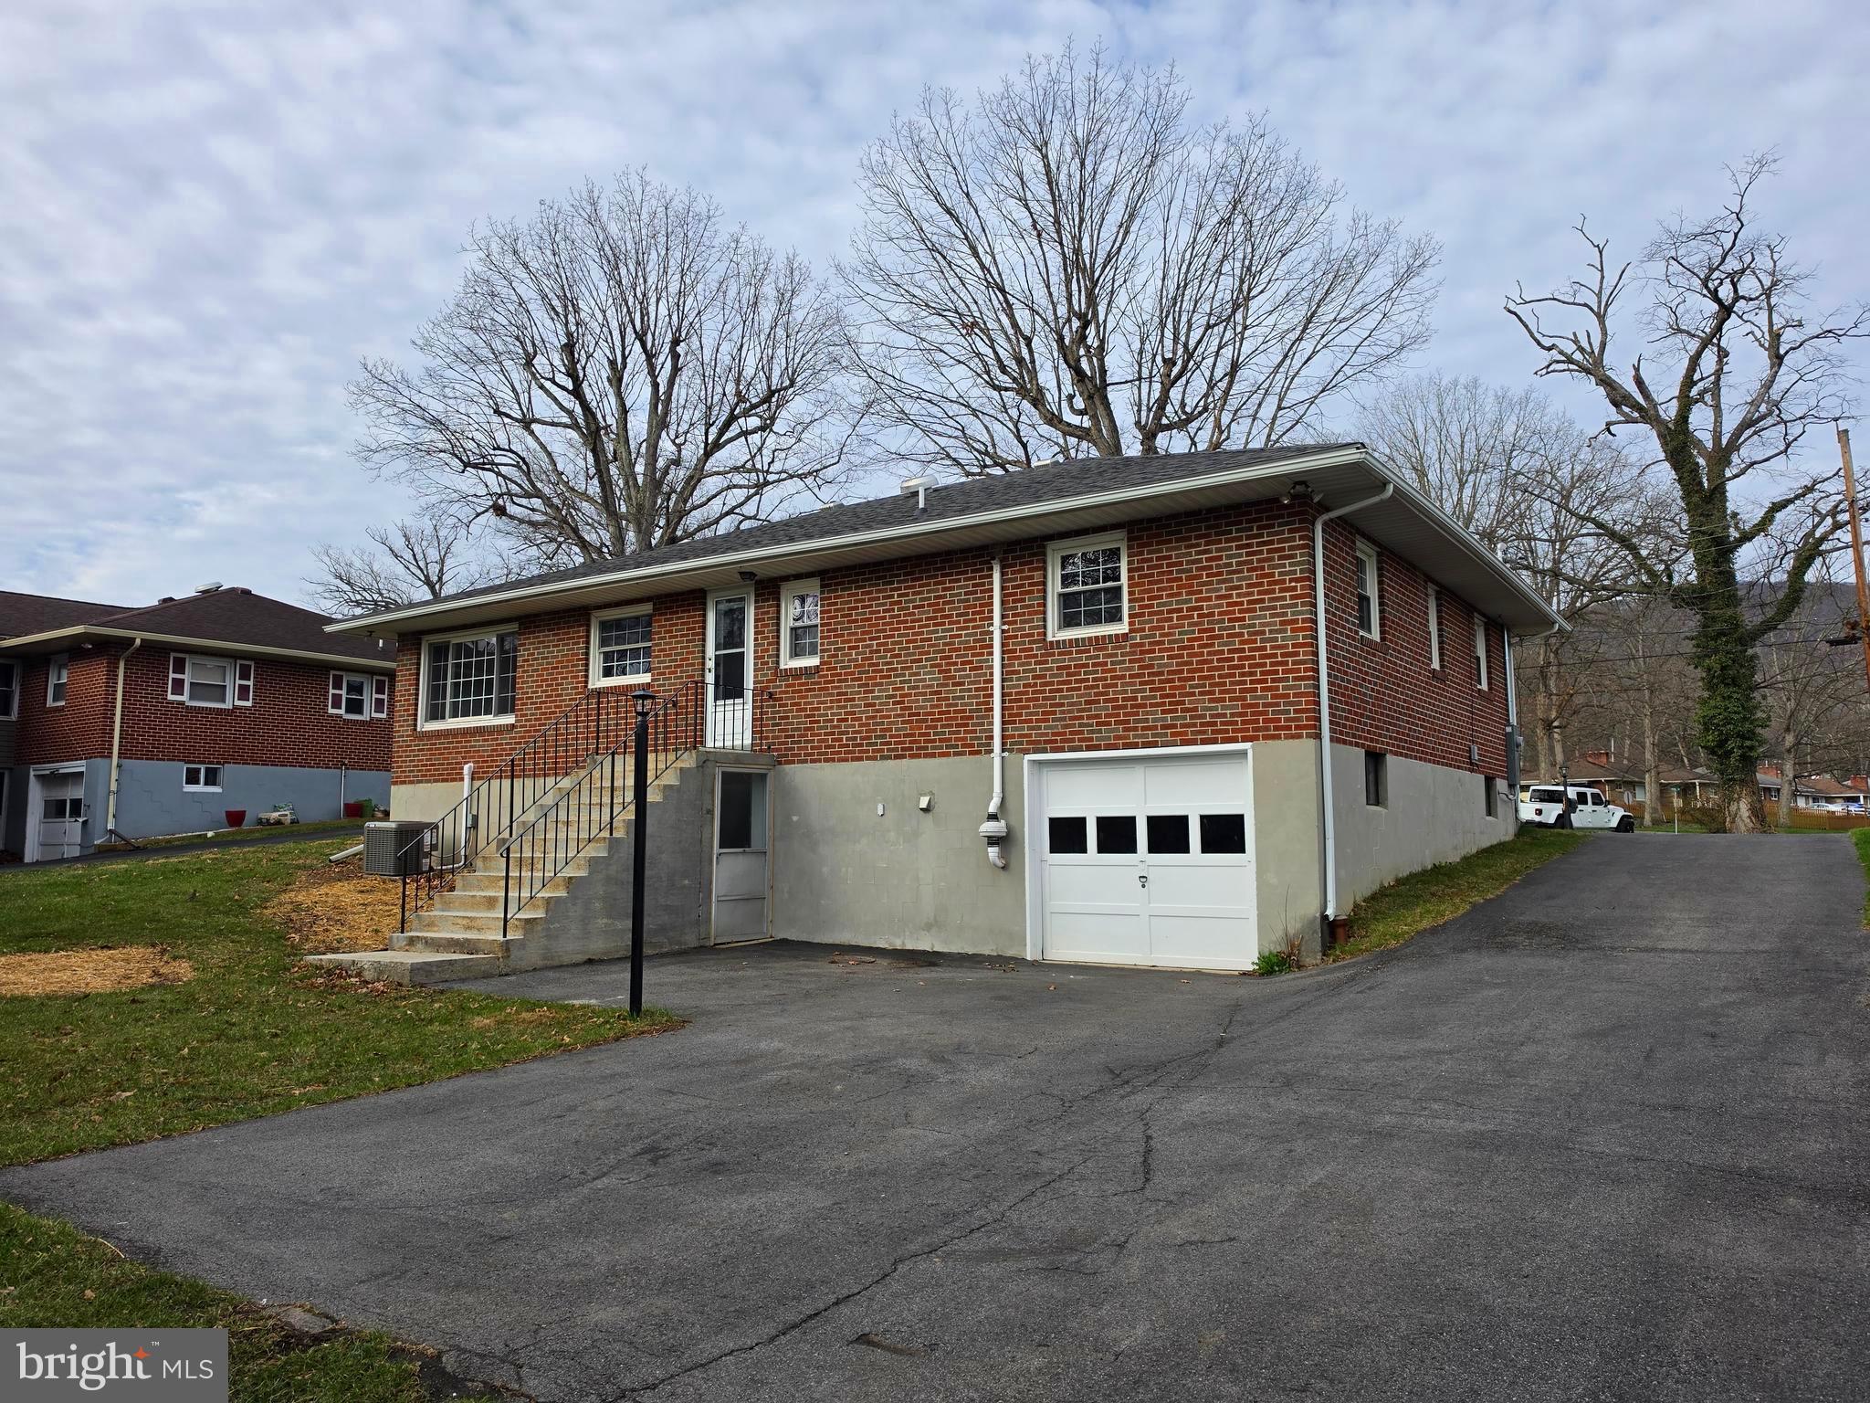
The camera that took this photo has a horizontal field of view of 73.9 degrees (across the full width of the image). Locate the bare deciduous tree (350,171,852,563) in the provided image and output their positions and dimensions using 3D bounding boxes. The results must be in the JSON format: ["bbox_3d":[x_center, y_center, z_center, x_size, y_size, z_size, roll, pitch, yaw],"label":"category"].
[{"bbox_3d":[-9.820,-6.279,38.041,15.800,20.952,15.300,1,-6,-15],"label":"bare deciduous tree"}]

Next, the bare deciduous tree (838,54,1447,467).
[{"bbox_3d":[5.043,-7.241,33.079,16.200,21.731,15.500,-1,-6,9],"label":"bare deciduous tree"}]

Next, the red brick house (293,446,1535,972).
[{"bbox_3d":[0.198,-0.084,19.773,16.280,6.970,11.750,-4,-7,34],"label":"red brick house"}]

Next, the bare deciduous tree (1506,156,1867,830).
[{"bbox_3d":[31.530,-8.756,50.396,15.200,28.117,14.300,-4,-7,32],"label":"bare deciduous tree"}]

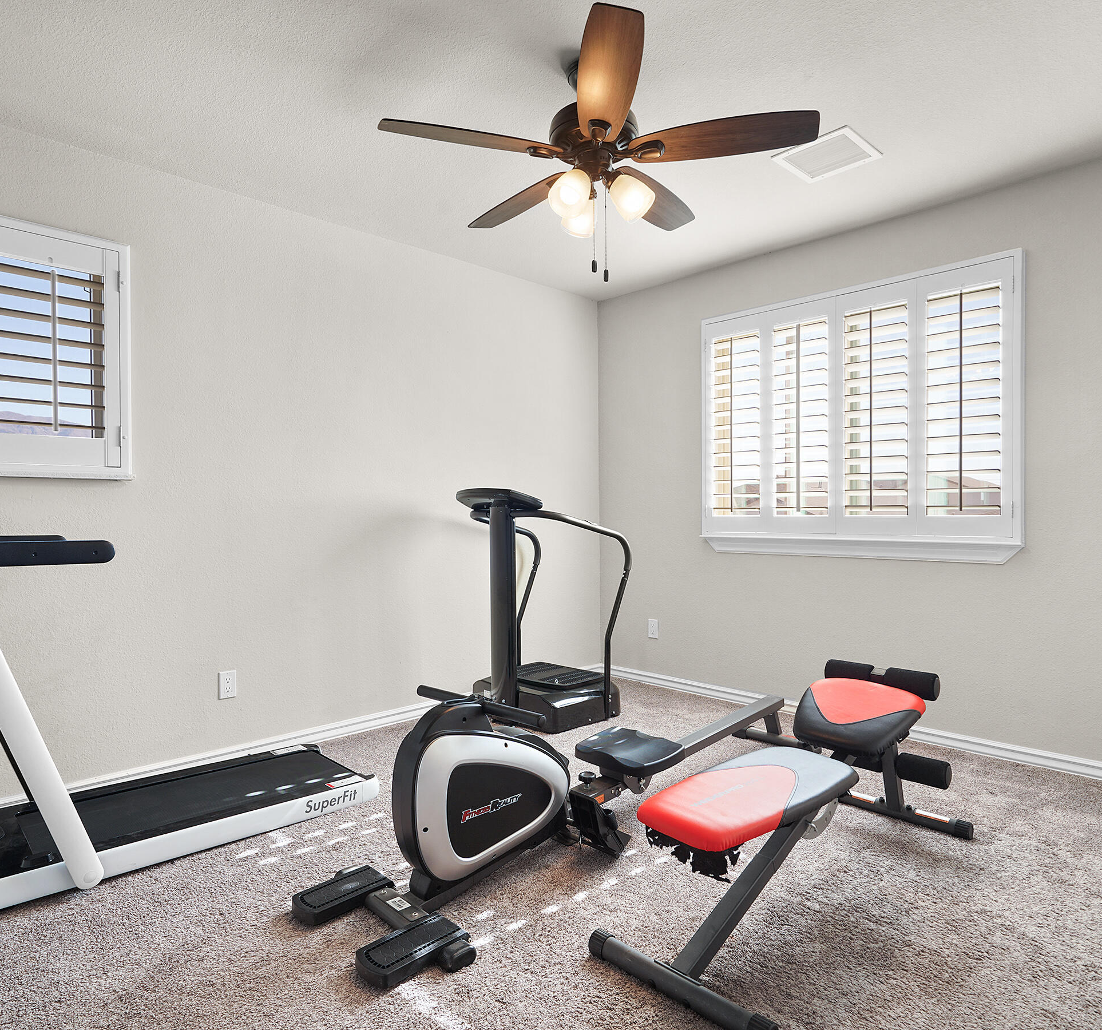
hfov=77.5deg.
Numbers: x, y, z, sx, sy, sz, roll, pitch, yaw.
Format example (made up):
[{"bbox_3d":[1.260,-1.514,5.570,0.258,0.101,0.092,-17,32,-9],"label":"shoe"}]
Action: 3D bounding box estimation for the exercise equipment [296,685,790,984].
[{"bbox_3d":[0.273,0.774,2.424,2.200,0.570,0.510,-1,1,-45],"label":"exercise equipment"}]

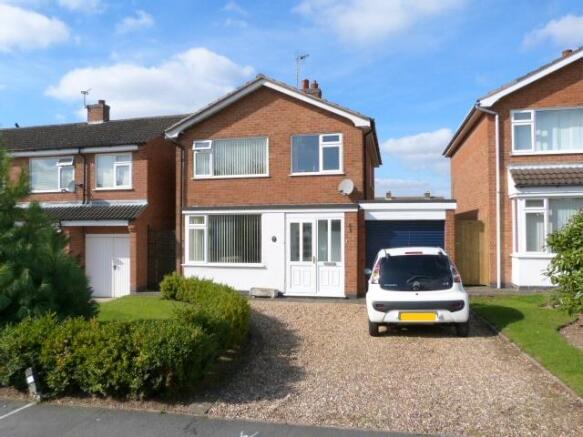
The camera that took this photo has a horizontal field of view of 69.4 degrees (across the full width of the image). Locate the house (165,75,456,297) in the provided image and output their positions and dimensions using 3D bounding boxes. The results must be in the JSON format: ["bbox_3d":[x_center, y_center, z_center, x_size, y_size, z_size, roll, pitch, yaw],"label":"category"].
[{"bbox_3d":[1.102,-0.964,15.578,8.370,6.270,9.050,0,-1,14],"label":"house"}]

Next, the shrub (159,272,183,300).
[{"bbox_3d":[-3.077,1.736,10.750,0.630,0.710,0.630,0,-1,14],"label":"shrub"}]

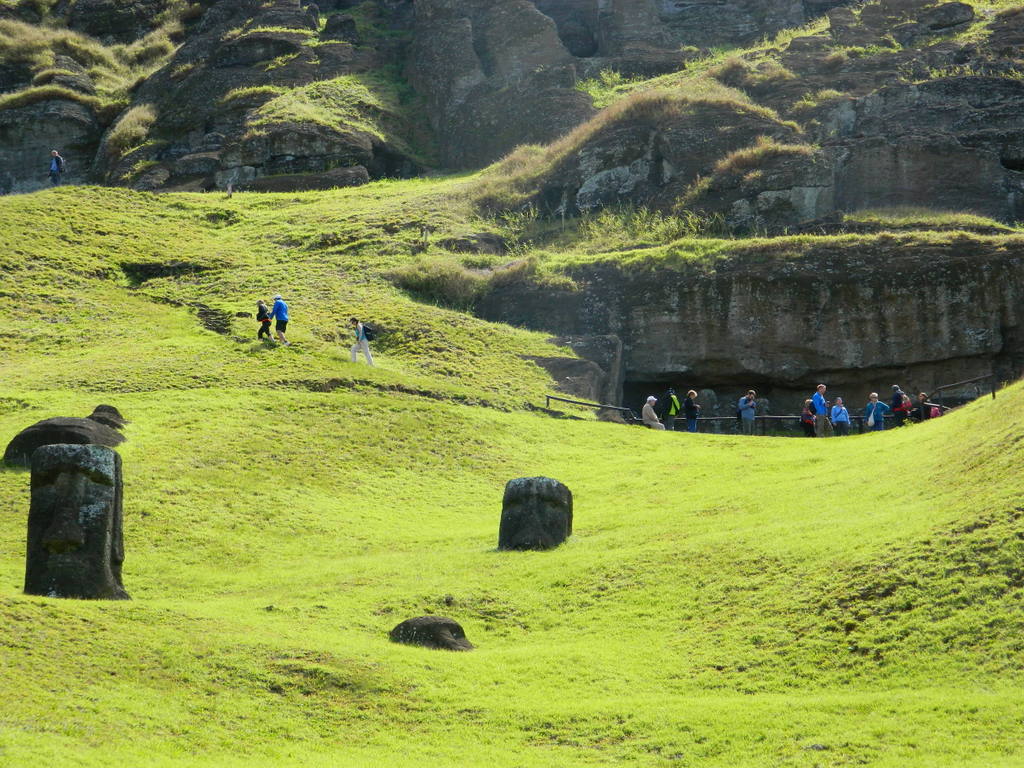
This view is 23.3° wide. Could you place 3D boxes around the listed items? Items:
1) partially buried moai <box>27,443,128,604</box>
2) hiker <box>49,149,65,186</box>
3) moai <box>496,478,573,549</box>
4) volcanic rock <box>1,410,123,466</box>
[{"bbox_3d":[-9.990,3.177,57.000,2.000,3.450,1.450,-1,-5,7],"label":"partially buried moai"},{"bbox_3d":[-18.514,-8.617,101.000,0.580,1.730,0.450,-3,-6,36],"label":"hiker"},{"bbox_3d":[0.634,3.492,67.000,1.750,1.900,1.300,-1,-5,10],"label":"moai"},{"bbox_3d":[-12.129,1.480,67.500,3.100,1.350,2.200,0,-5,-6],"label":"volcanic rock"}]

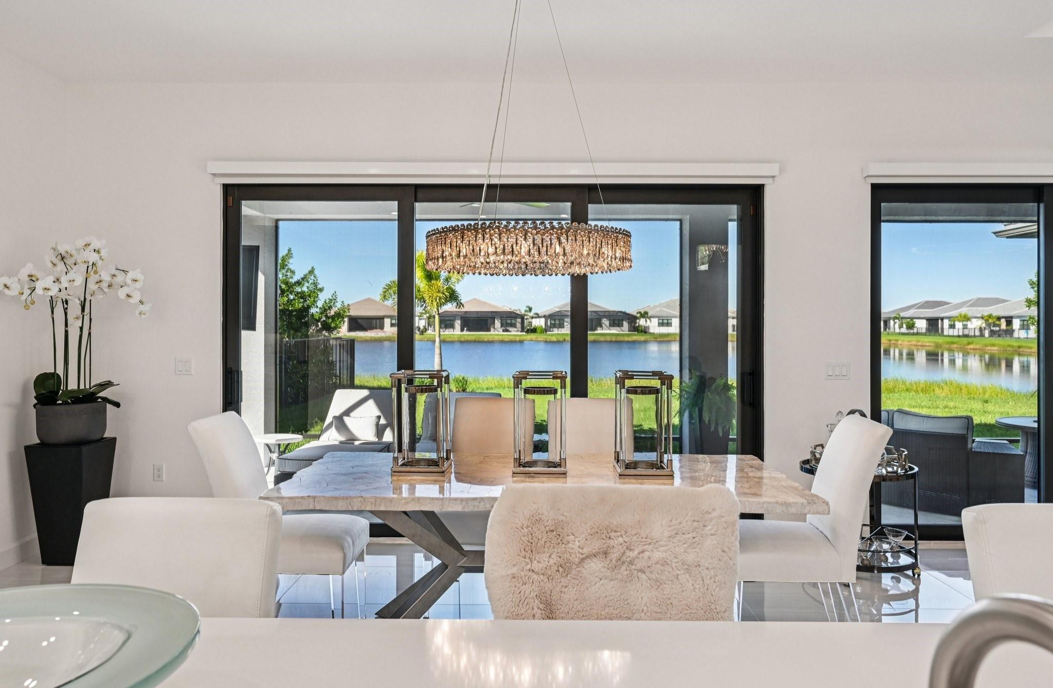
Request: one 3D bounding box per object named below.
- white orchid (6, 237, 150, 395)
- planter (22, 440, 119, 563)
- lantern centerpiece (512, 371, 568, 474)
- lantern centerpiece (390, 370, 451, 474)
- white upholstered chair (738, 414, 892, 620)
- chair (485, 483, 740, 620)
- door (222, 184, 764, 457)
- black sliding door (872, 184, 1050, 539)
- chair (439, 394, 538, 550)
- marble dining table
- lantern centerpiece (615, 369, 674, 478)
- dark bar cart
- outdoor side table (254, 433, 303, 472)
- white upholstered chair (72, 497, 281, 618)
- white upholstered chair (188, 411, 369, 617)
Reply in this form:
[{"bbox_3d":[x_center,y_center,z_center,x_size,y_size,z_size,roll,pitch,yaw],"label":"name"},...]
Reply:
[{"bbox_3d":[-2.740,-0.125,4.278,0.860,0.980,0.470,0,1,0],"label":"white orchid"},{"bbox_3d":[-2.845,0.982,4.403,0.340,0.740,0.340,0,1,0],"label":"planter"},{"bbox_3d":[0.060,0.376,3.424,0.250,0.475,0.250,0,1,2],"label":"lantern centerpiece"},{"bbox_3d":[-0.501,0.371,3.380,0.248,0.475,0.248,0,1,0],"label":"lantern centerpiece"},{"bbox_3d":[1.235,0.871,3.330,0.710,1.010,0.520,0,1,3],"label":"white upholstered chair"},{"bbox_3d":[0.237,0.912,1.650,0.620,1.040,0.600,0,1,0],"label":"chair"},{"bbox_3d":[-0.220,0.122,4.720,3.630,2.380,0.130,0,1,0],"label":"door"},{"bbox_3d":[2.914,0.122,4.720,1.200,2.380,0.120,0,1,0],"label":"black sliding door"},{"bbox_3d":[-0.205,0.856,3.990,0.525,1.010,0.700,0,1,0],"label":"chair"},{"bbox_3d":[0.065,0.995,3.393,2.330,0.760,1.050,0,1,2],"label":"marble dining table"},{"bbox_3d":[0.548,0.378,3.354,0.250,0.475,0.250,0,1,2],"label":"lantern centerpiece"},{"bbox_3d":[1.982,1.030,4.200,0.640,0.630,0.640,0,1,0],"label":"dark bar cart"},{"bbox_3d":[-2.205,1.071,6.225,0.450,0.480,0.450,0,1,0],"label":"outdoor side table"},{"bbox_3d":[-0.880,0.910,1.586,0.480,1.010,0.620,0,1,0],"label":"white upholstered chair"},{"bbox_3d":[-1.191,0.866,3.450,0.710,1.010,0.490,0,1,0],"label":"white upholstered chair"}]

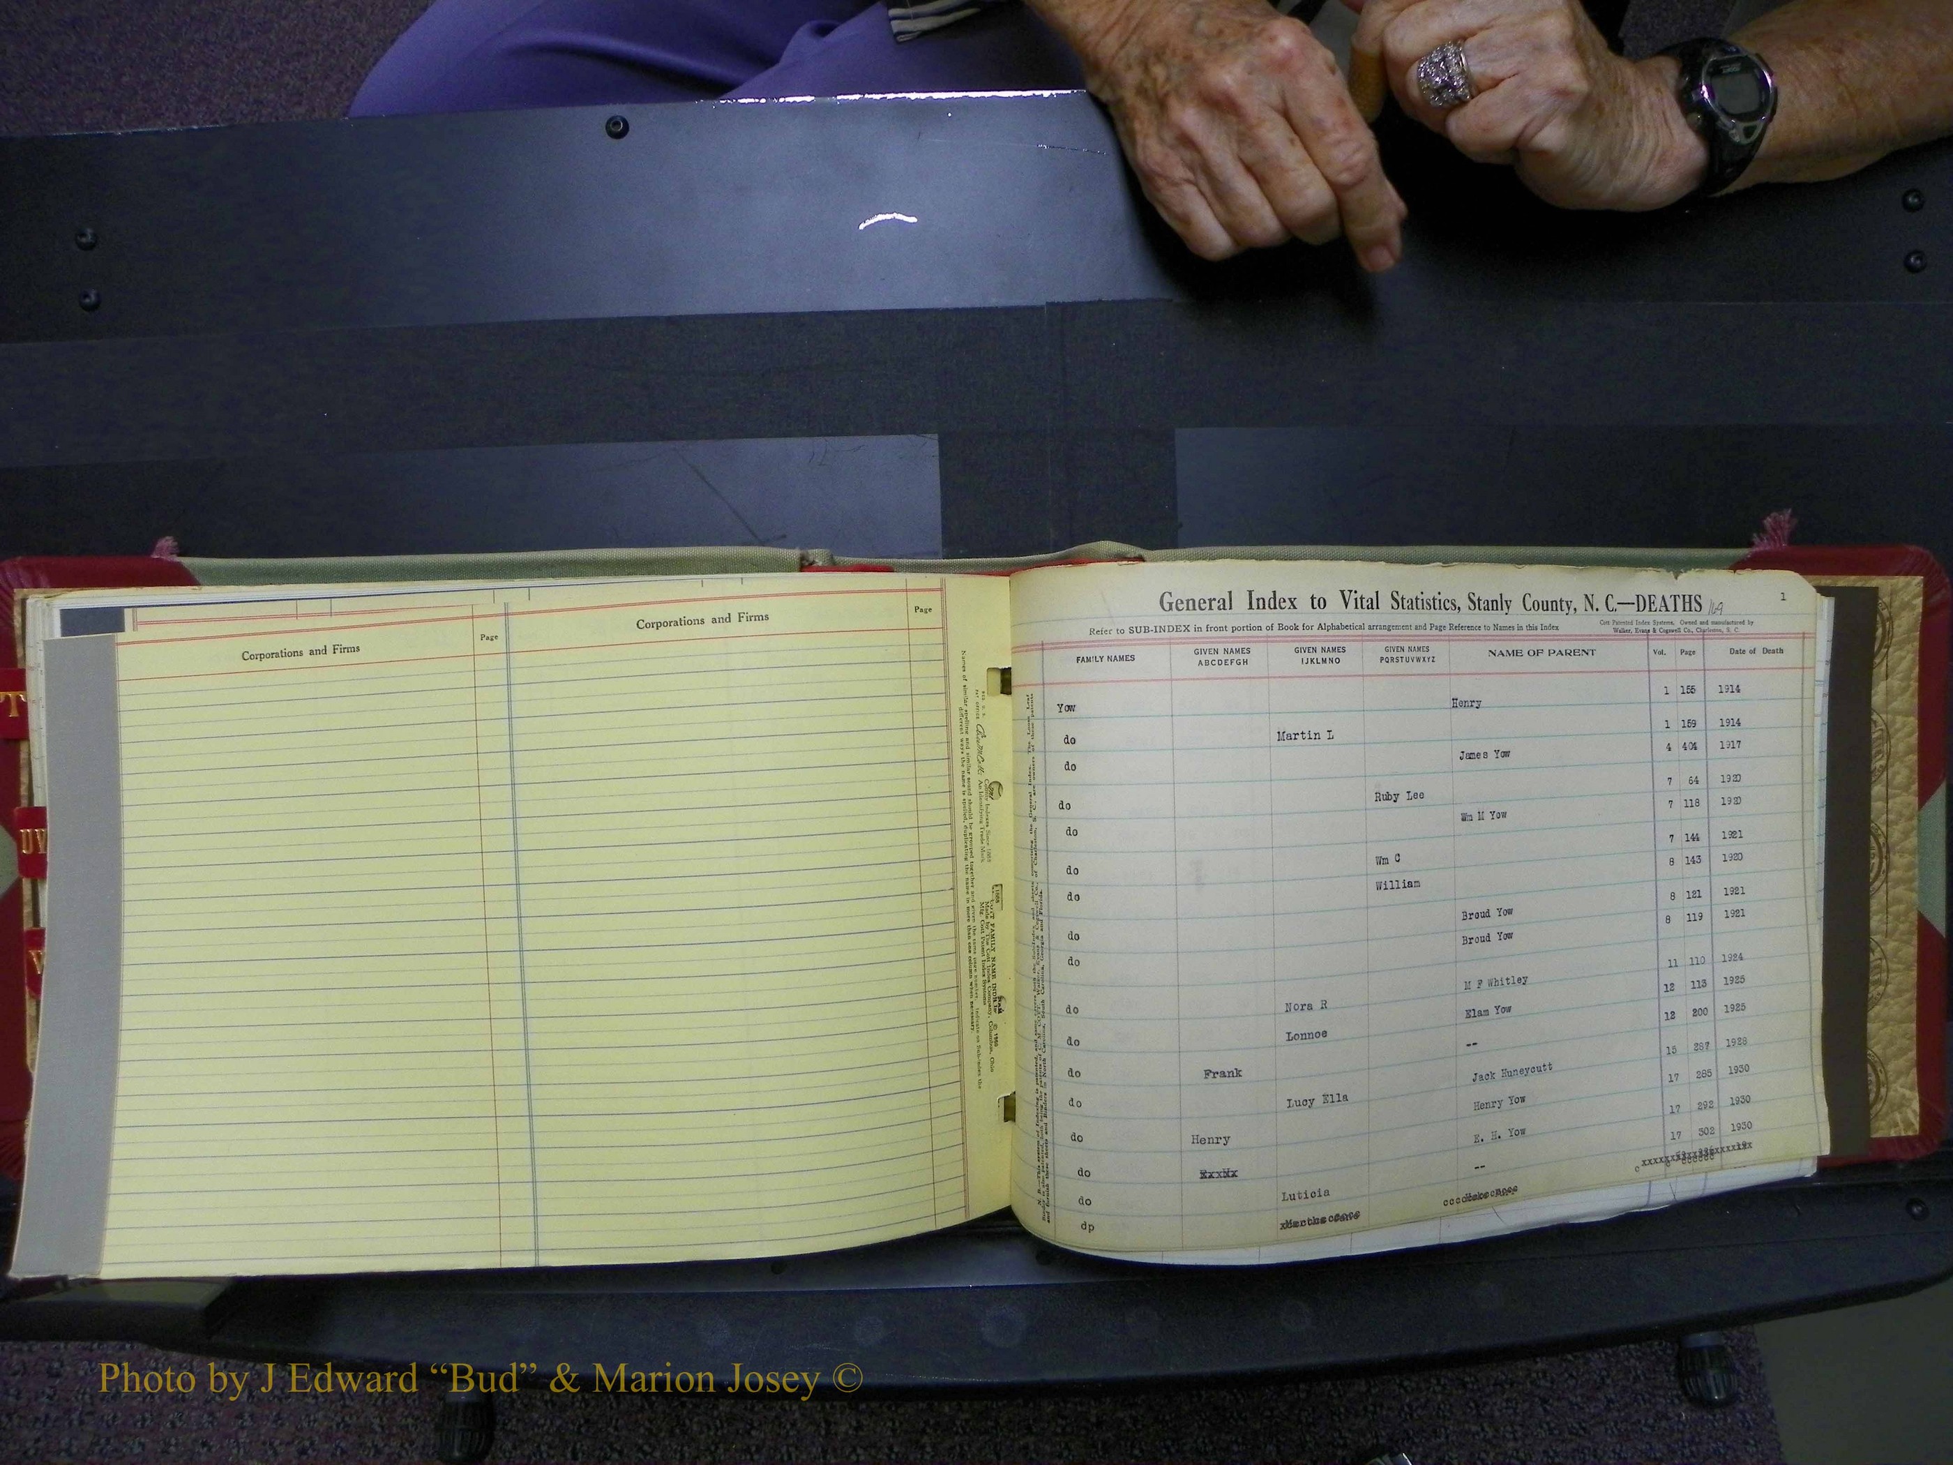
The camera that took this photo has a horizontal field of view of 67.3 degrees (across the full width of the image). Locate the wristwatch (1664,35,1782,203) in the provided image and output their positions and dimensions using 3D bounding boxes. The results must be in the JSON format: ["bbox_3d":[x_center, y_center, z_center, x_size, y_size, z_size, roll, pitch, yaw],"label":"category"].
[{"bbox_3d":[0.285,-0.242,0.580,0.037,0.046,0.060,-9,90,-16],"label":"wristwatch"}]

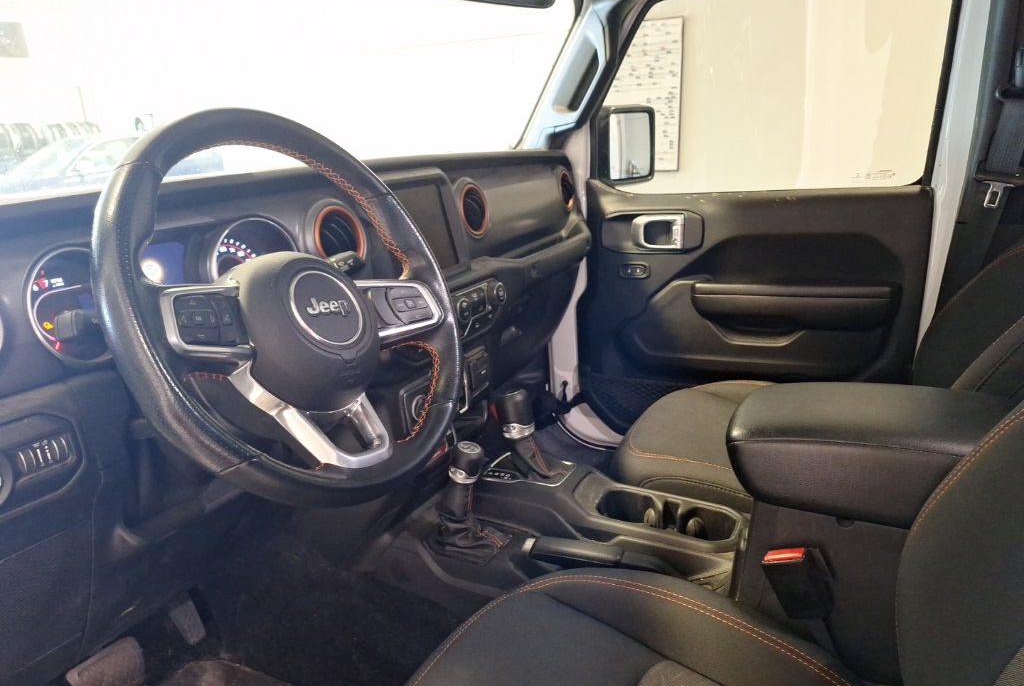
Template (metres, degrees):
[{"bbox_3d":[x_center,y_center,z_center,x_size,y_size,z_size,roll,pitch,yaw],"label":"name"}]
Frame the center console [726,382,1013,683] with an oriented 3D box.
[{"bbox_3d":[0.468,0.223,0.807,0.360,0.290,0.205,8,21,27],"label":"center console"}]

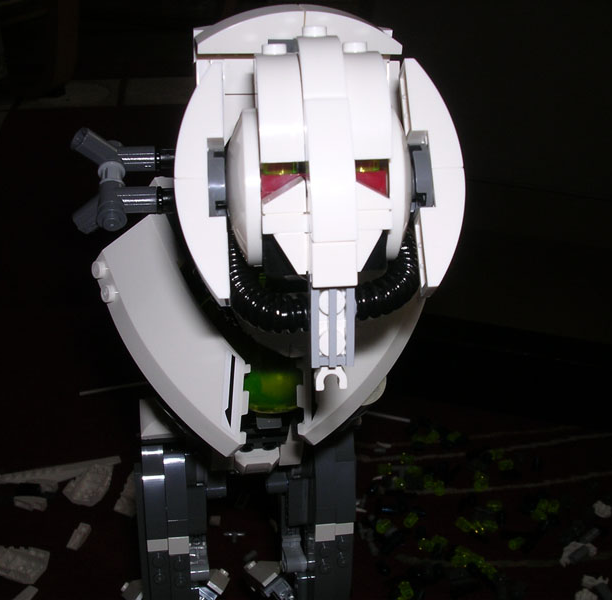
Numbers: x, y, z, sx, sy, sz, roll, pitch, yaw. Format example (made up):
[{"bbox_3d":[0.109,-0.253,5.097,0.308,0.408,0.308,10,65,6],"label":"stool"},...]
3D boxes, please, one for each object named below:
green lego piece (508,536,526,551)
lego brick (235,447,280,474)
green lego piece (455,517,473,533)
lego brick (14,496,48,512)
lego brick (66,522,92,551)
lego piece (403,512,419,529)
[{"bbox_3d":[0.144,0.165,0.596,0.011,0.007,0.007,-16,32,-27],"label":"green lego piece"},{"bbox_3d":[-0.017,0.056,0.311,0.016,0.005,0.011,-4,28,-7],"label":"lego brick"},{"bbox_3d":[0.110,0.157,0.613,0.007,0.007,0.011,-22,35,-35],"label":"green lego piece"},{"bbox_3d":[-0.197,0.147,0.630,0.024,0.009,0.009,2,28,5],"label":"lego brick"},{"bbox_3d":[-0.155,0.162,0.602,0.008,0.009,0.024,7,29,13],"label":"lego brick"},{"bbox_3d":[0.073,0.155,0.616,0.007,0.007,0.011,22,35,35],"label":"lego piece"}]

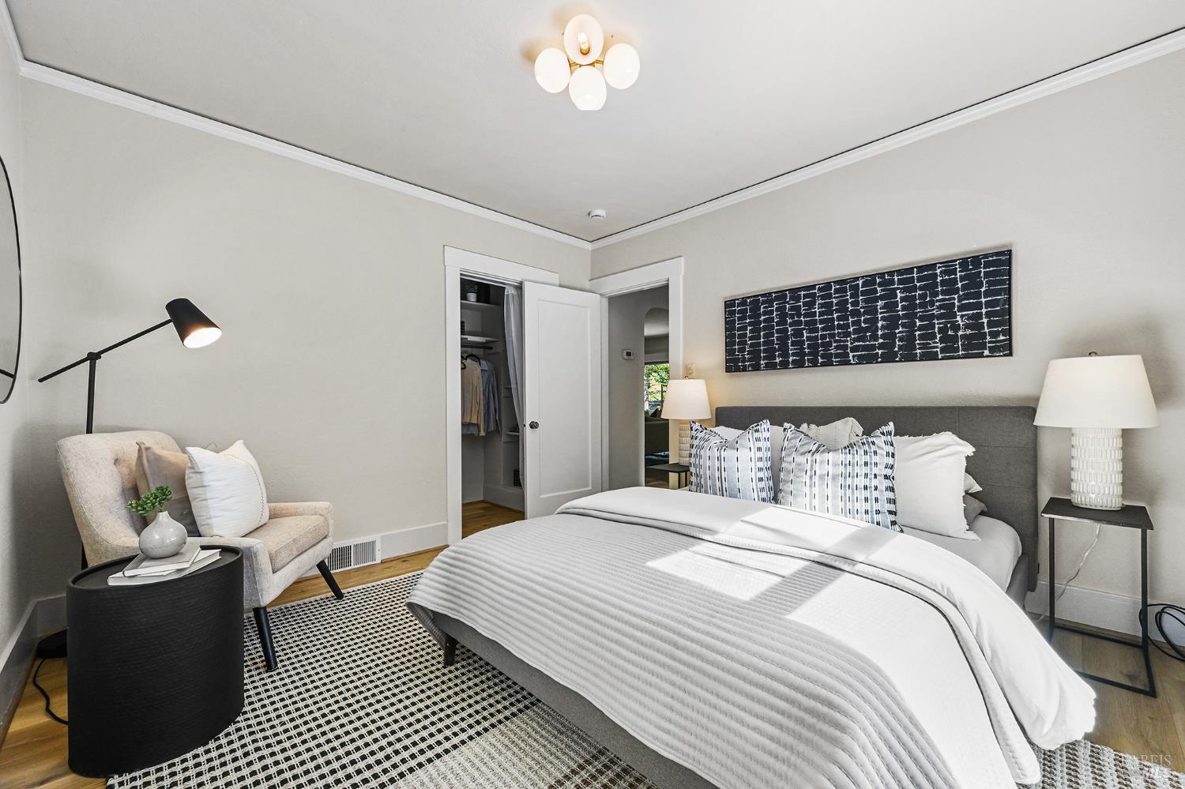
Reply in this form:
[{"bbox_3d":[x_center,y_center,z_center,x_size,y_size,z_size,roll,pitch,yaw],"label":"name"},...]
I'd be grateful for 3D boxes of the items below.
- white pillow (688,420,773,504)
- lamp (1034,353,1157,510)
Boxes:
[{"bbox_3d":[0.756,0.364,2.550,0.500,0.460,0.170,-1,-16,45],"label":"white pillow"},{"bbox_3d":[2.098,0.149,1.933,0.350,0.645,0.350,-1,0,-44],"label":"lamp"}]

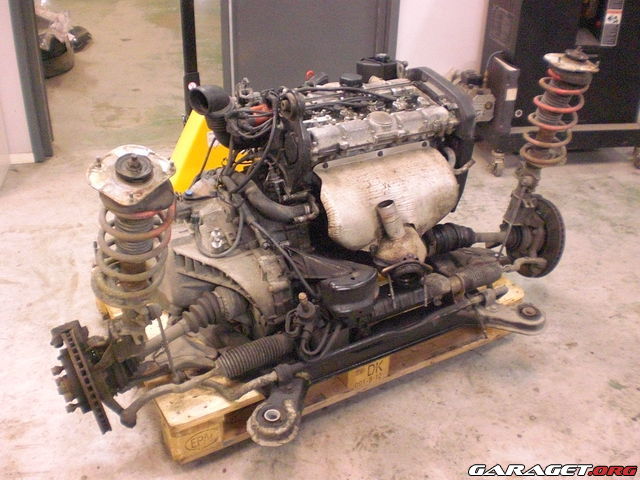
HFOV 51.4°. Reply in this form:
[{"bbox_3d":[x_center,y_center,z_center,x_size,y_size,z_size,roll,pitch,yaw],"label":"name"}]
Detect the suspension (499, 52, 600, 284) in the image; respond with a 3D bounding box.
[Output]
[{"bbox_3d":[0.748,-0.253,2.170,0.220,0.710,0.220,-13,33,-28],"label":"suspension"}]

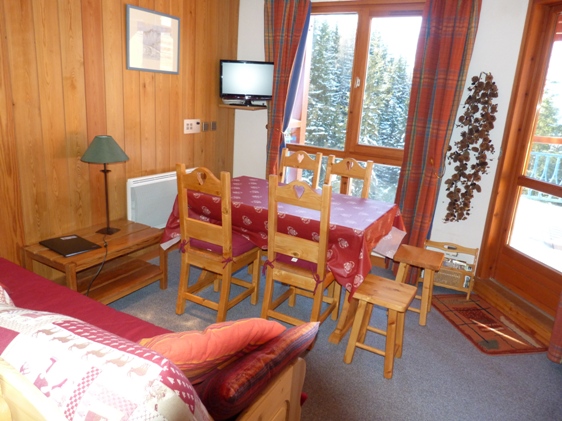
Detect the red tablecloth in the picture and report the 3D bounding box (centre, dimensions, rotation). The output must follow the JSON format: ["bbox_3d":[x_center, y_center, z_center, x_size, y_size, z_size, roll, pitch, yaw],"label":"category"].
[{"bbox_3d":[0.053,0.123,3.036,1.535,0.465,0.959,12,16,28],"label":"red tablecloth"}]

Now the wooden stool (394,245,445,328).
[{"bbox_3d":[0.978,0.544,2.954,0.303,0.444,0.333,11,16,27],"label":"wooden stool"}]

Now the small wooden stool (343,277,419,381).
[{"bbox_3d":[0.580,0.665,2.354,0.288,0.444,0.323,11,16,27],"label":"small wooden stool"}]

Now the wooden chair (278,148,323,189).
[{"bbox_3d":[0.072,-0.050,3.905,0.434,1.010,0.444,12,16,30],"label":"wooden chair"}]

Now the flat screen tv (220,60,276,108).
[{"bbox_3d":[-0.318,-1.219,3.921,0.520,0.409,0.162,4,14,-1],"label":"flat screen tv"}]

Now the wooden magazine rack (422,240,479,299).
[{"bbox_3d":[1.400,0.478,3.401,0.414,0.414,0.242,11,16,27],"label":"wooden magazine rack"}]

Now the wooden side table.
[{"bbox_3d":[-1.232,0.412,2.820,0.429,0.460,0.838,11,15,24],"label":"wooden side table"}]

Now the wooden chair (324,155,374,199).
[{"bbox_3d":[0.472,0.064,3.562,0.424,1.010,0.444,14,17,34],"label":"wooden chair"}]

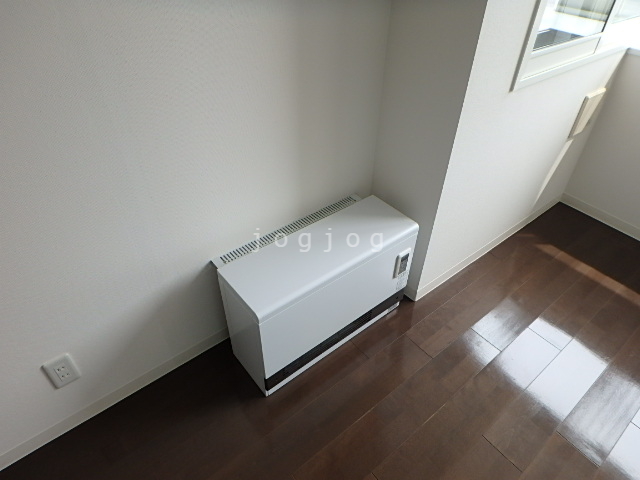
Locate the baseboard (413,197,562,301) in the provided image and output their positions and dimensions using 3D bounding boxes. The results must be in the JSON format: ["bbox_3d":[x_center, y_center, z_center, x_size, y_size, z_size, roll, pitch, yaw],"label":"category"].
[{"bbox_3d":[0.914,-0.005,2.169,1.246,0.068,0.012,-27,48,-29],"label":"baseboard"}]

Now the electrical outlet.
[{"bbox_3d":[-0.778,0.400,1.287,0.070,0.119,0.010,-27,48,-29],"label":"electrical outlet"}]

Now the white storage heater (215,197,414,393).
[{"bbox_3d":[0.009,0.187,1.690,0.731,0.461,0.280,-27,47,-30],"label":"white storage heater"}]

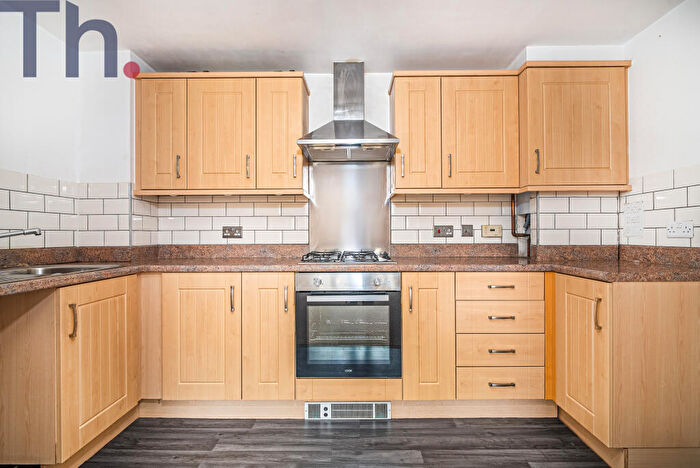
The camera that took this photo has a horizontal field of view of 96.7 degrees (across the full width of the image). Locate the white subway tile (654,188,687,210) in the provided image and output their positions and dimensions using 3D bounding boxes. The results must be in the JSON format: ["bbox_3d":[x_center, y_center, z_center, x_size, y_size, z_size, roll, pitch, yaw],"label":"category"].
[{"bbox_3d":[1.710,-0.184,1.665,0.010,0.100,0.190,0,0,0],"label":"white subway tile"}]

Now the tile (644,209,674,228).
[{"bbox_3d":[1.735,-0.085,1.743,0.010,0.100,0.190,0,0,0],"label":"tile"}]

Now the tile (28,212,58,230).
[{"bbox_3d":[-1.750,-0.073,1.776,0.009,0.100,0.198,0,0,0],"label":"tile"}]

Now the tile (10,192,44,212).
[{"bbox_3d":[-1.772,-0.178,1.710,0.010,0.100,0.195,0,0,0],"label":"tile"}]

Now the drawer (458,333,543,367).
[{"bbox_3d":[0.847,0.654,1.970,0.497,0.187,0.470,0,0,0],"label":"drawer"}]

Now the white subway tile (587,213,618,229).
[{"bbox_3d":[1.608,-0.081,1.988,0.200,0.100,0.009,0,0,1],"label":"white subway tile"}]

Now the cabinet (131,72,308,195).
[{"bbox_3d":[-0.835,-0.637,2.135,1.080,0.785,0.300,0,0,0],"label":"cabinet"}]

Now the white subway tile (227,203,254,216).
[{"bbox_3d":[-0.811,-0.181,2.299,0.200,0.100,0.009,0,0,1],"label":"white subway tile"}]

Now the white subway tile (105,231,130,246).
[{"bbox_3d":[-1.513,0.031,2.030,0.167,0.100,0.010,0,0,0],"label":"white subway tile"}]

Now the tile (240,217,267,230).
[{"bbox_3d":[-0.712,-0.078,2.305,0.200,0.100,0.010,0,0,0],"label":"tile"}]

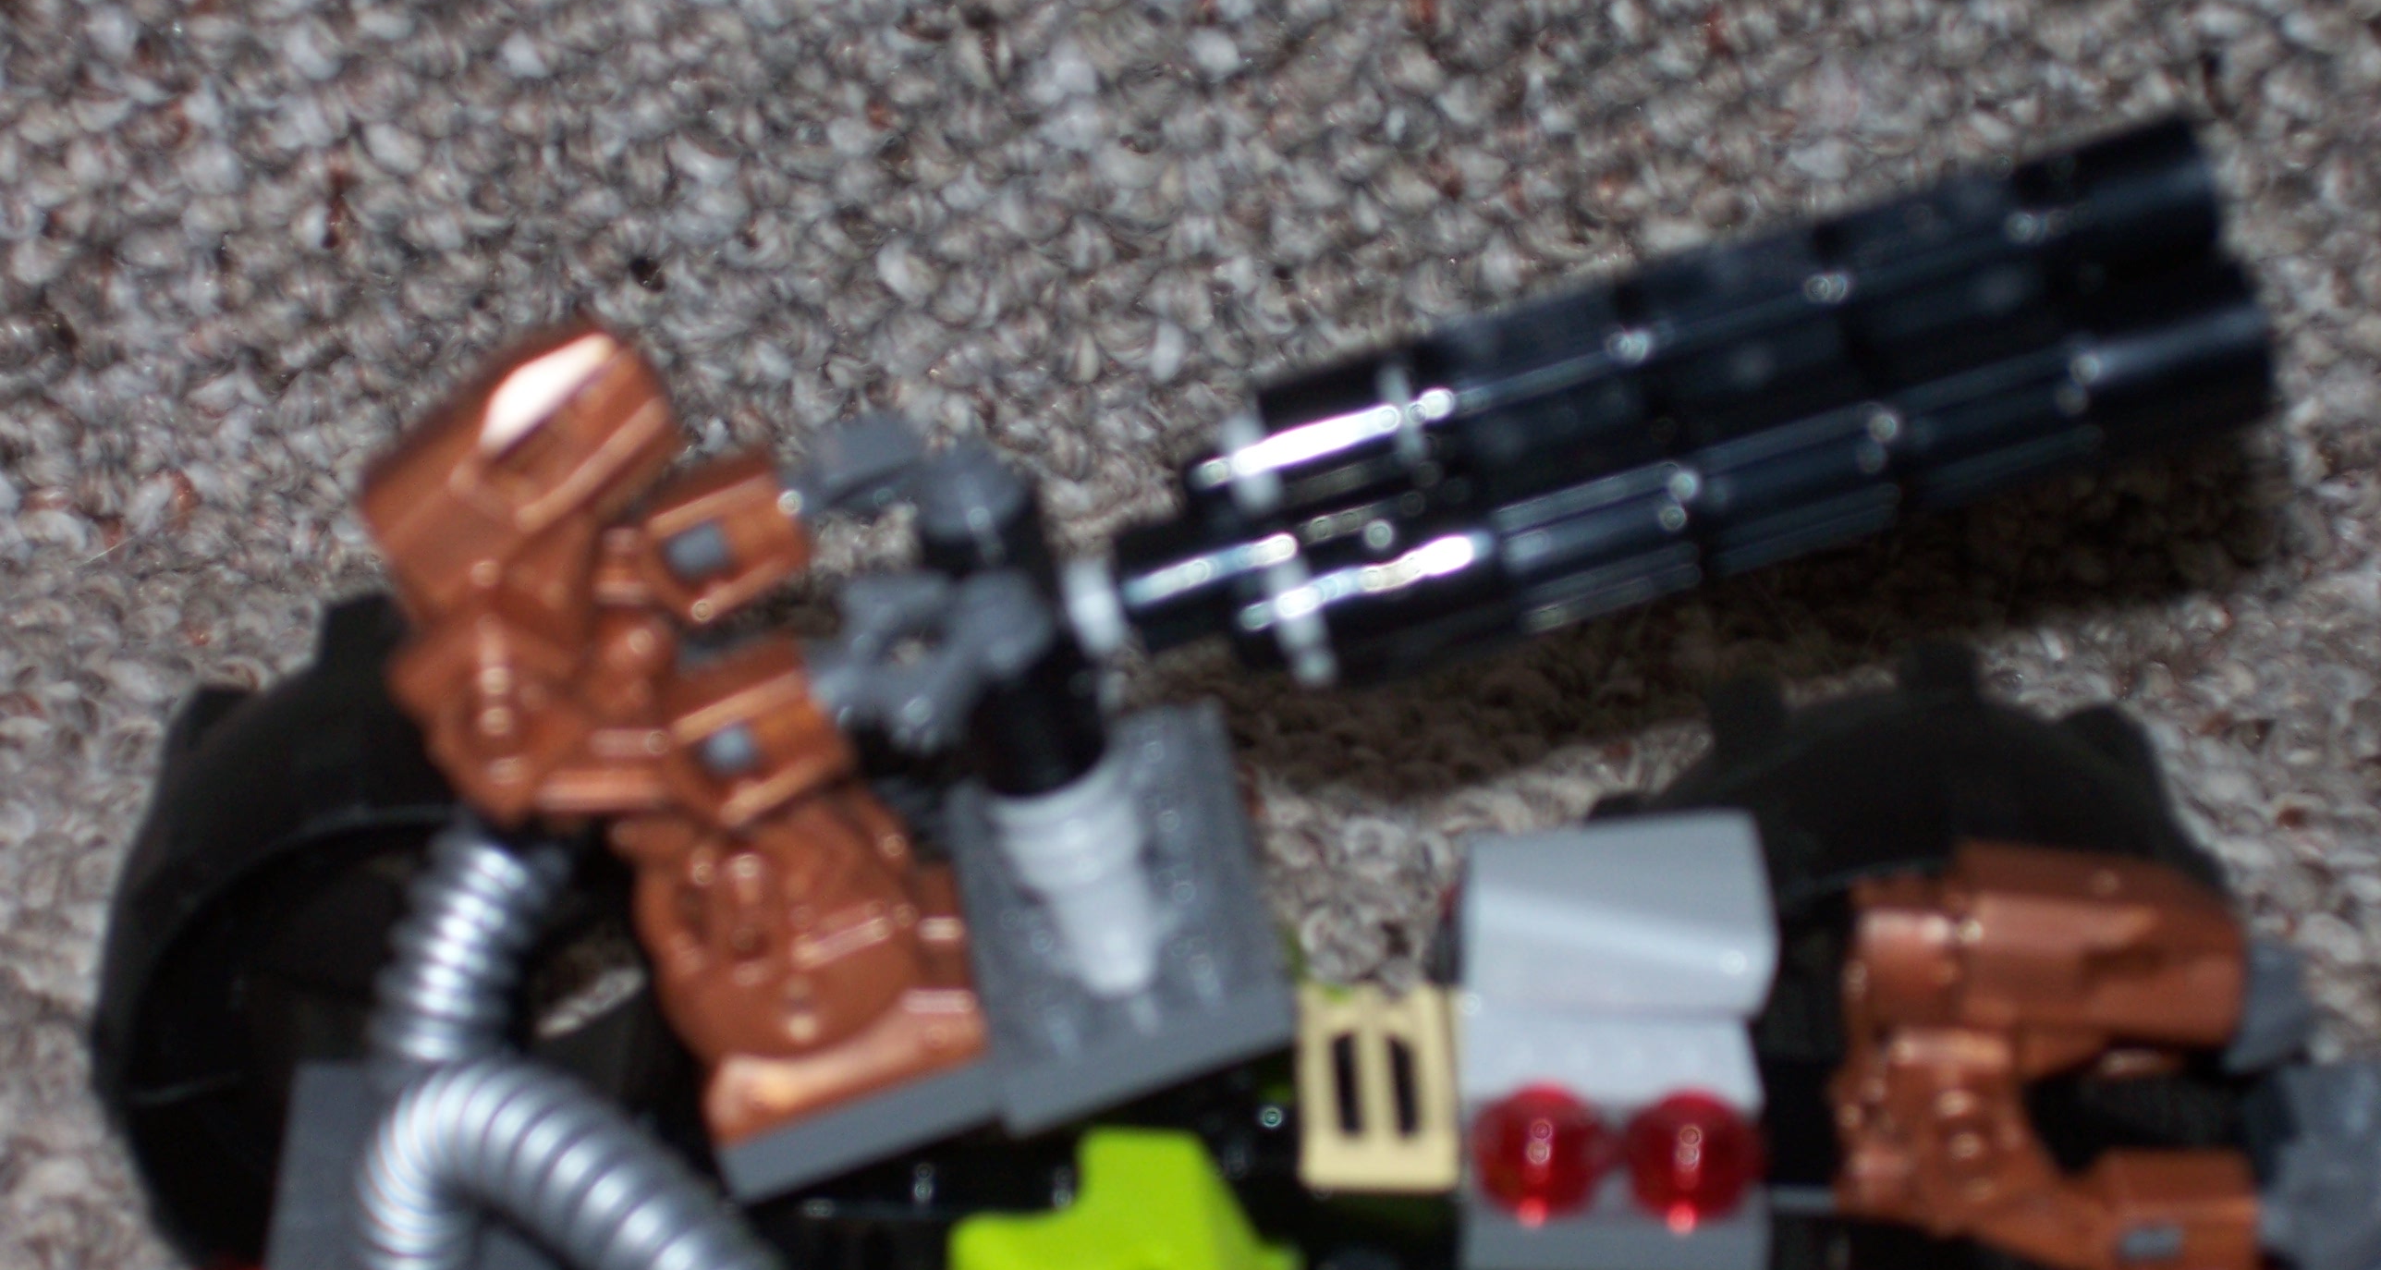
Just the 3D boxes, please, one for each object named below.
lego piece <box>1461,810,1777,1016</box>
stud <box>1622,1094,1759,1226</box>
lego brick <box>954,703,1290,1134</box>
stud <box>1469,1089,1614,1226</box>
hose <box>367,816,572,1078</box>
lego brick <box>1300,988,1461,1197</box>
[{"bbox_3d":[0.023,0.015,0.375,0.017,0.006,0.011,0,32,0],"label":"lego piece"},{"bbox_3d":[0.026,0.027,0.367,0.007,0.005,0.007,0,32,0],"label":"stud"},{"bbox_3d":[-0.004,0.014,0.374,0.016,0.005,0.032,-17,27,2],"label":"lego brick"},{"bbox_3d":[0.018,0.027,0.367,0.007,0.005,0.007,0,32,0],"label":"stud"},{"bbox_3d":[-0.040,0.017,0.382,0.007,0.017,0.007,17,30,-10],"label":"hose"},{"bbox_3d":[0.010,0.024,0.380,0.008,0.003,0.016,0,32,0],"label":"lego brick"}]

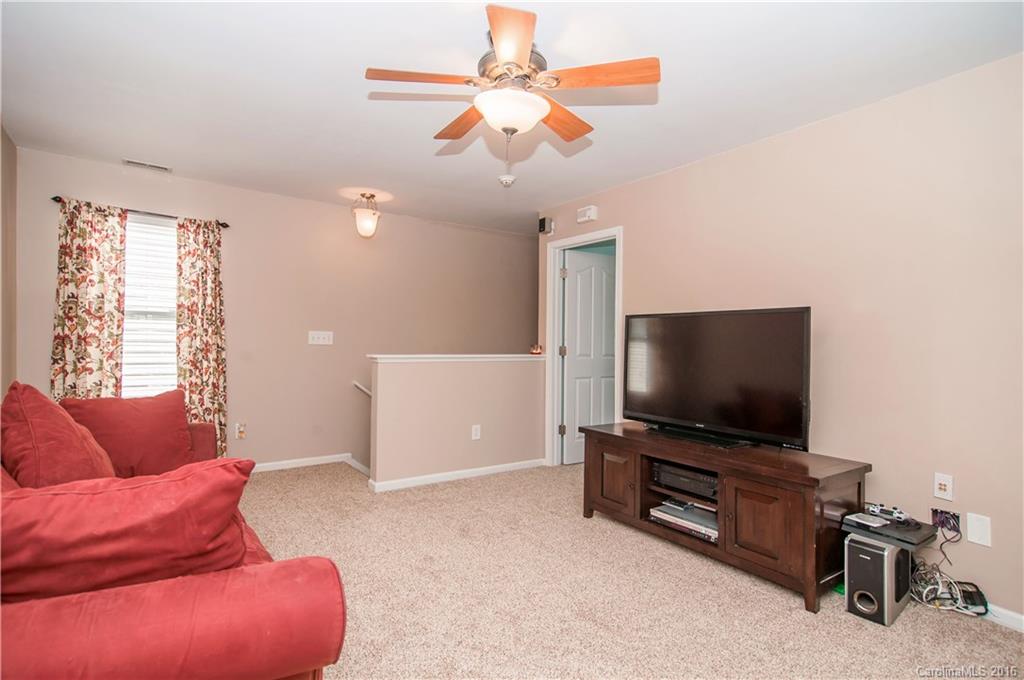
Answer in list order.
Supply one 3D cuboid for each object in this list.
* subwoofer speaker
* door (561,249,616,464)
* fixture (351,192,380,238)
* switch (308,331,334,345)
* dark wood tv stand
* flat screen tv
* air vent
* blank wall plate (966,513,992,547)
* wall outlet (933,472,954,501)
[{"bbox_3d":[1.671,1.039,2.191,0.310,0.343,0.160,1,0,-35],"label":"subwoofer speaker"},{"bbox_3d":[0.831,0.174,4.775,0.760,2.030,0.037,1,0,-30],"label":"door"},{"bbox_3d":[-1.263,-1.079,4.205,0.250,0.395,0.250,1,0,-35],"label":"fixture"},{"bbox_3d":[-1.760,-0.017,4.456,0.210,0.116,0.015,1,0,-35],"label":"switch"},{"bbox_3d":[1.121,0.906,2.850,0.555,0.592,1.490,1,0,-35],"label":"dark wood tv stand"},{"bbox_3d":[1.192,0.218,3.005,0.250,0.785,1.243,1,0,-35],"label":"flat screen tv"},{"bbox_3d":[-2.722,-1.295,3.613,0.305,0.012,0.155,1,0,-35],"label":"air vent"},{"bbox_3d":[2.060,0.838,2.128,0.008,0.122,0.077,1,0,-35],"label":"blank wall plate"},{"bbox_3d":[1.991,0.678,2.228,0.009,0.114,0.067,1,0,-35],"label":"wall outlet"}]

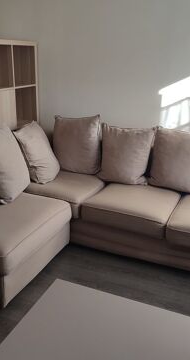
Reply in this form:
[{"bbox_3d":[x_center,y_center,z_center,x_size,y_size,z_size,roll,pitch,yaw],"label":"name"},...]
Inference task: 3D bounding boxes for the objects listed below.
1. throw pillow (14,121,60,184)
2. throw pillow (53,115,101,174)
[{"bbox_3d":[-0.483,-0.244,2.888,0.170,0.462,0.447,-22,12,19],"label":"throw pillow"},{"bbox_3d":[-0.160,-0.320,3.026,0.441,0.478,0.170,7,11,29],"label":"throw pillow"}]

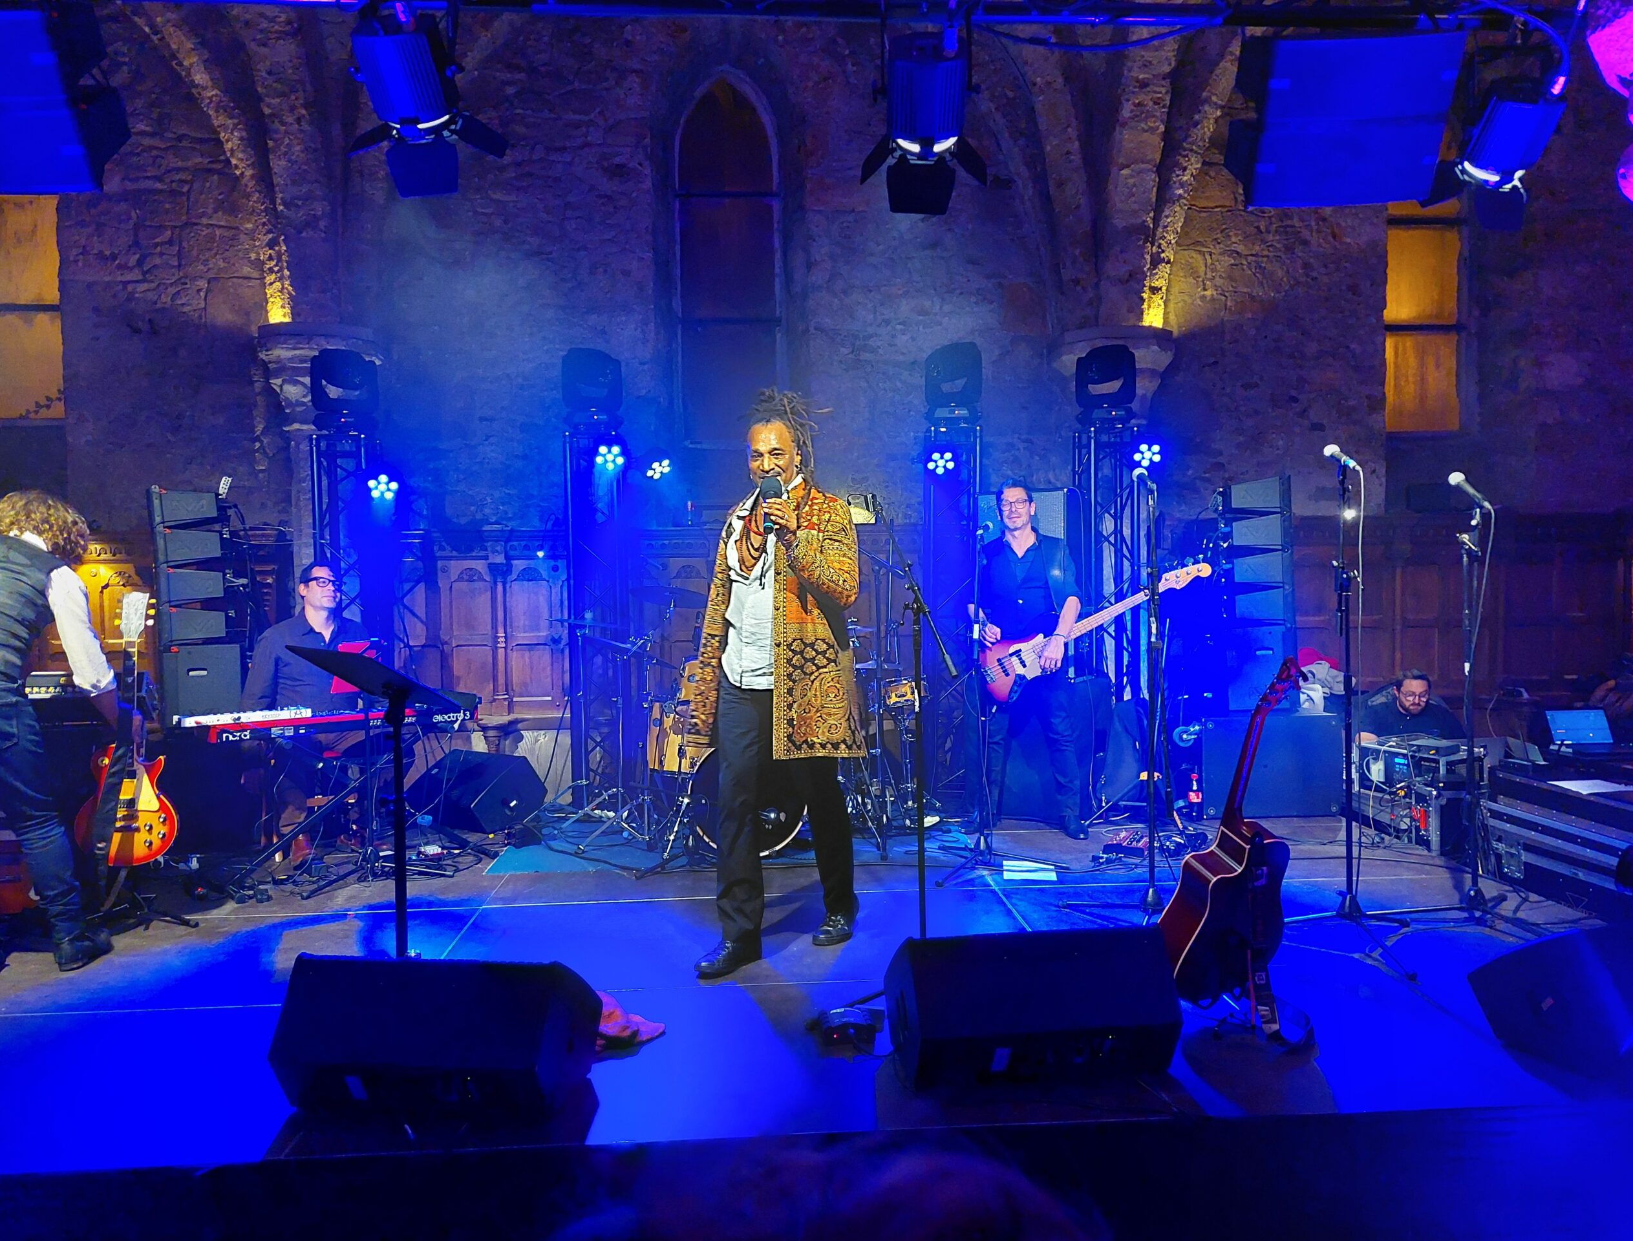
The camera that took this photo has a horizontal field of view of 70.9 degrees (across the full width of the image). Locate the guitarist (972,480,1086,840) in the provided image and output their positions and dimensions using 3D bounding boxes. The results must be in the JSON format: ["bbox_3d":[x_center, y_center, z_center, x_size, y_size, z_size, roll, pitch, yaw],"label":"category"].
[{"bbox_3d":[1.043,0.187,5.660,0.560,1.730,0.420,-1,2,13],"label":"guitarist"}]

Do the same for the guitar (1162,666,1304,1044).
[{"bbox_3d":[1.110,0.576,2.947,0.400,1.040,0.130,-6,28,-22],"label":"guitar"}]

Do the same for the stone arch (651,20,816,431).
[{"bbox_3d":[-0.548,-2.397,7.200,0.980,2.500,0.350,-1,2,-2],"label":"stone arch"}]

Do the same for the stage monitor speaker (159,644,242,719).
[{"bbox_3d":[-3.500,0.357,6.532,0.390,0.440,0.470,-2,2,-28],"label":"stage monitor speaker"}]

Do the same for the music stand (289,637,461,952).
[{"bbox_3d":[-1.312,0.611,3.549,0.520,1.050,0.440,1,2,36],"label":"music stand"}]

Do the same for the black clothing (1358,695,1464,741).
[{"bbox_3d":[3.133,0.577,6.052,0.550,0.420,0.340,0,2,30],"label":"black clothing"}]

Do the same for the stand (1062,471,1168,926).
[{"bbox_3d":[1.226,0.262,4.227,0.560,1.620,0.580,-1,2,-3],"label":"stand"}]

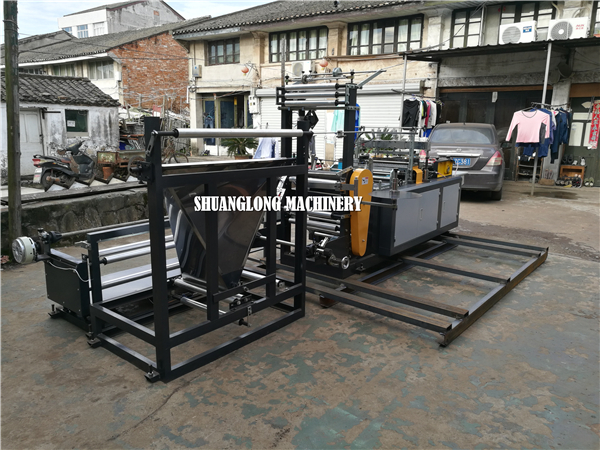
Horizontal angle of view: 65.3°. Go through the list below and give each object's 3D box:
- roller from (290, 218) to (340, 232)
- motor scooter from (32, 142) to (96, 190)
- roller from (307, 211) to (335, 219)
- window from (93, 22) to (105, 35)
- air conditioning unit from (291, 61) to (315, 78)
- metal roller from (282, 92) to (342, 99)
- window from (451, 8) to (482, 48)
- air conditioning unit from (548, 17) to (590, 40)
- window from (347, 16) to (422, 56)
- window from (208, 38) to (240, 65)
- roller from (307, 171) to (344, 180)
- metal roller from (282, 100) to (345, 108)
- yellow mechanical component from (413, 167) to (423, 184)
[{"bbox_3d":[0.125,-0.014,4.388,0.581,0.056,0.056,11,15,38],"label":"roller"},{"bbox_3d":[-5.386,-1.410,10.815,0.660,1.080,1.750,5,13,20],"label":"motor scooter"},{"bbox_3d":[0.077,-0.132,4.256,0.579,0.055,0.055,11,16,38],"label":"roller"},{"bbox_3d":[-18.007,-17.326,42.161,1.600,1.550,0.120,9,15,34],"label":"window"},{"bbox_3d":[0.141,-5.237,15.780,0.810,0.540,0.300,10,15,36],"label":"air conditioning unit"},{"bbox_3d":[0.099,-1.137,4.095,0.620,0.050,0.050,10,15,36],"label":"metal roller"},{"bbox_3d":[4.531,-5.352,12.744,0.800,1.000,0.100,10,15,36],"label":"window"},{"bbox_3d":[6.365,-4.577,11.087,0.800,0.540,0.300,10,15,36],"label":"air conditioning unit"},{"bbox_3d":[2.673,-6.004,14.961,2.588,1.042,0.120,9,15,34],"label":"window"},{"bbox_3d":[-3.027,-6.984,18.882,1.721,0.962,0.120,9,15,34],"label":"window"},{"bbox_3d":[0.135,-0.474,4.313,0.608,0.062,0.062,11,15,38],"label":"roller"},{"bbox_3d":[0.105,-1.062,4.104,0.640,0.050,0.050,10,15,36],"label":"metal roller"},{"bbox_3d":[1.330,-0.568,5.333,0.090,0.190,0.130,10,15,36],"label":"yellow mechanical component"}]

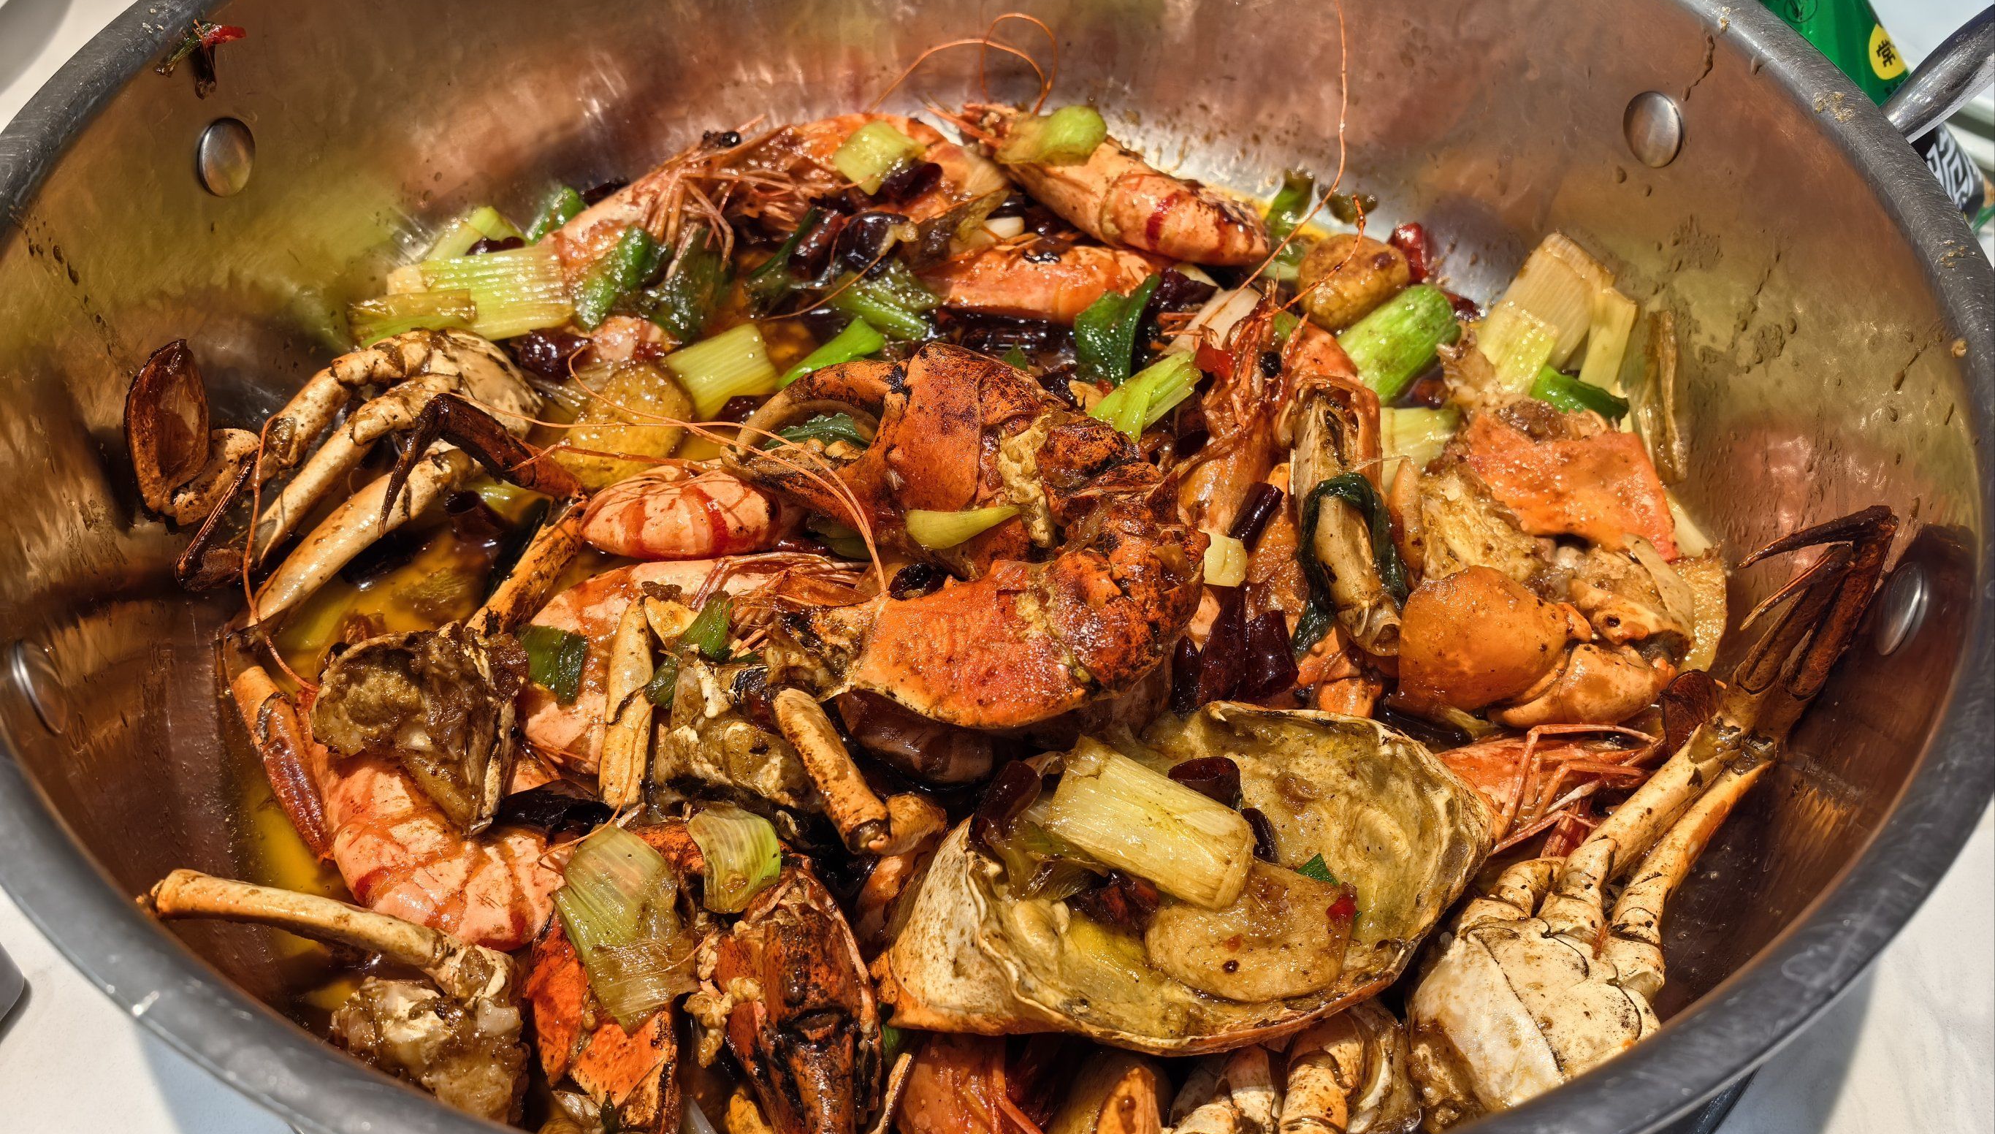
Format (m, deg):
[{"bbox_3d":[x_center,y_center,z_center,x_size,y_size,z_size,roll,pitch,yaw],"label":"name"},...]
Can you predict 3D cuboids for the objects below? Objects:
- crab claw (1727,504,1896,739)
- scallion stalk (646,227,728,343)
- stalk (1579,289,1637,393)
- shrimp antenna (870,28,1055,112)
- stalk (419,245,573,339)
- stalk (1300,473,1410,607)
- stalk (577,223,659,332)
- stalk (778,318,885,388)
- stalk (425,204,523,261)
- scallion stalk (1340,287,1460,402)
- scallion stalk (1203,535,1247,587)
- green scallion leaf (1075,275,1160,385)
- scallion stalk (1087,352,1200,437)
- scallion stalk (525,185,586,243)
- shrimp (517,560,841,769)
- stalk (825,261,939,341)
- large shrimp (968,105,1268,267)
[{"bbox_3d":[0.158,0.011,0.304,0.024,0.016,0.048,25,86,17],"label":"crab claw"},{"bbox_3d":[-0.074,-0.067,0.372,0.018,0.010,0.031,4,64,-6],"label":"scallion stalk"},{"bbox_3d":[0.139,-0.051,0.357,0.011,0.007,0.024,15,95,15],"label":"stalk"},{"bbox_3d":[-0.011,-0.141,0.445,0.052,0.027,0.013,1,52,-1],"label":"shrimp antenna"},{"bbox_3d":[-0.119,-0.064,0.369,0.035,0.014,0.018,2,61,0],"label":"stalk"},{"bbox_3d":[0.067,-0.005,0.291,0.020,0.013,0.025,1,92,7],"label":"stalk"},{"bbox_3d":[-0.100,-0.076,0.413,0.014,0.013,0.028,21,60,14],"label":"stalk"},{"bbox_3d":[-0.036,-0.045,0.335,0.027,0.008,0.009,-31,58,-24],"label":"stalk"},{"bbox_3d":[-0.128,-0.079,0.382,0.017,0.010,0.013,-40,72,-8],"label":"stalk"},{"bbox_3d":[0.103,-0.058,0.400,0.017,0.017,0.031,36,59,24],"label":"scallion stalk"},{"bbox_3d":[0.043,-0.001,0.294,0.009,0.006,0.010,2,83,5],"label":"scallion stalk"},{"bbox_3d":[0.025,-0.051,0.333,0.015,0.024,0.010,19,13,-5],"label":"green scallion leaf"},{"bbox_3d":[0.033,-0.037,0.342,0.024,0.009,0.013,-31,65,-24],"label":"scallion stalk"},{"bbox_3d":[-0.105,-0.083,0.367,0.009,0.008,0.020,18,52,13],"label":"scallion stalk"},{"bbox_3d":[-0.055,0.016,0.265,0.054,0.025,0.036,-6,51,-6],"label":"shrimp"},{"bbox_3d":[-0.031,-0.071,0.415,0.026,0.012,0.016,28,56,19],"label":"stalk"},{"bbox_3d":[0.033,-0.107,0.435,0.086,0.024,0.024,22,54,5],"label":"large shrimp"}]

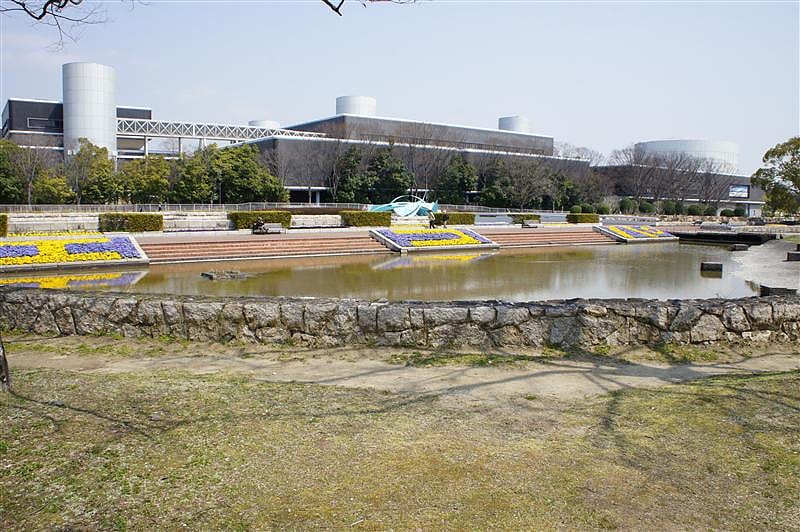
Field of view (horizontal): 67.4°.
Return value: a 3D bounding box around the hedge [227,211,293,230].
[{"bbox_3d":[-9.890,-3.251,42.992,3.900,1.252,1.600,-4,7,-35],"label":"hedge"}]

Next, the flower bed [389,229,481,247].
[{"bbox_3d":[2.264,-1.953,41.241,7.200,0.900,3.300,-4,7,-35],"label":"flower bed"}]

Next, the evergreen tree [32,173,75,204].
[{"bbox_3d":[-47.581,-10.122,82.561,5.696,4.958,5.240,-3,6,-30],"label":"evergreen tree"}]

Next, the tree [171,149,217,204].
[{"bbox_3d":[-30.604,-12.672,88.849,6.408,8.892,5.896,-2,6,-19],"label":"tree"}]

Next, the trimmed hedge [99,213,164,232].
[{"bbox_3d":[-17.056,-2.725,37.889,3.550,1.104,1.600,-4,7,-35],"label":"trimmed hedge"}]

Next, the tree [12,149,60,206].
[{"bbox_3d":[-49.857,-11.799,81.776,6.155,8.457,5.662,-3,7,-31],"label":"tree"}]

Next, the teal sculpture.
[{"bbox_3d":[0.409,-7.006,70.000,7.200,2.569,4.000,-4,7,-35],"label":"teal sculpture"}]

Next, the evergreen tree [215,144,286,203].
[{"bbox_3d":[-22.927,-13.419,91.938,10.379,9.815,9.549,-1,6,-14],"label":"evergreen tree"}]

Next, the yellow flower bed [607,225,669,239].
[{"bbox_3d":[21.590,-3.174,55.026,7.200,0.900,3.300,-4,7,-35],"label":"yellow flower bed"}]

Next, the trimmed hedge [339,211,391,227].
[{"bbox_3d":[-2.695,-3.722,48.123,3.600,1.284,1.600,-4,7,-35],"label":"trimmed hedge"}]

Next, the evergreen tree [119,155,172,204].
[{"bbox_3d":[-36.720,-11.903,86.497,7.324,7.791,6.738,-2,6,-23],"label":"evergreen tree"}]

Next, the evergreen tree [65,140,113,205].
[{"bbox_3d":[-43.507,-12.681,84.002,6.586,9.808,6.059,-2,6,-27],"label":"evergreen tree"}]

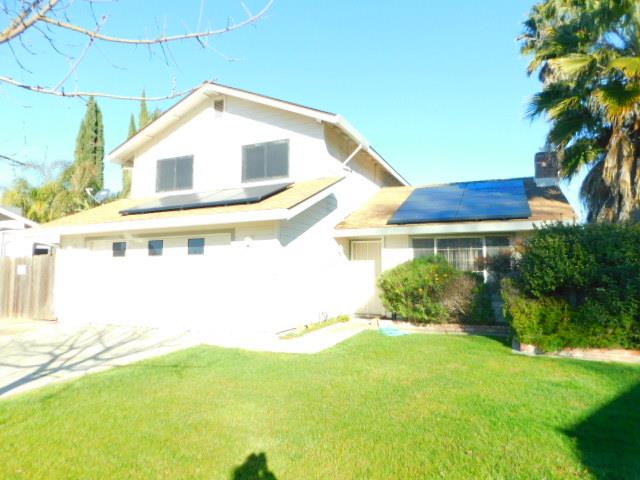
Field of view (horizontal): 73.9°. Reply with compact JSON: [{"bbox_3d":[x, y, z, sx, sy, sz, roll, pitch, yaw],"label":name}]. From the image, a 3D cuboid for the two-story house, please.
[{"bbox_3d":[0.787,-1.045,14.800,13.340,7.070,12.530,-2,-6,23],"label":"two-story house"}]

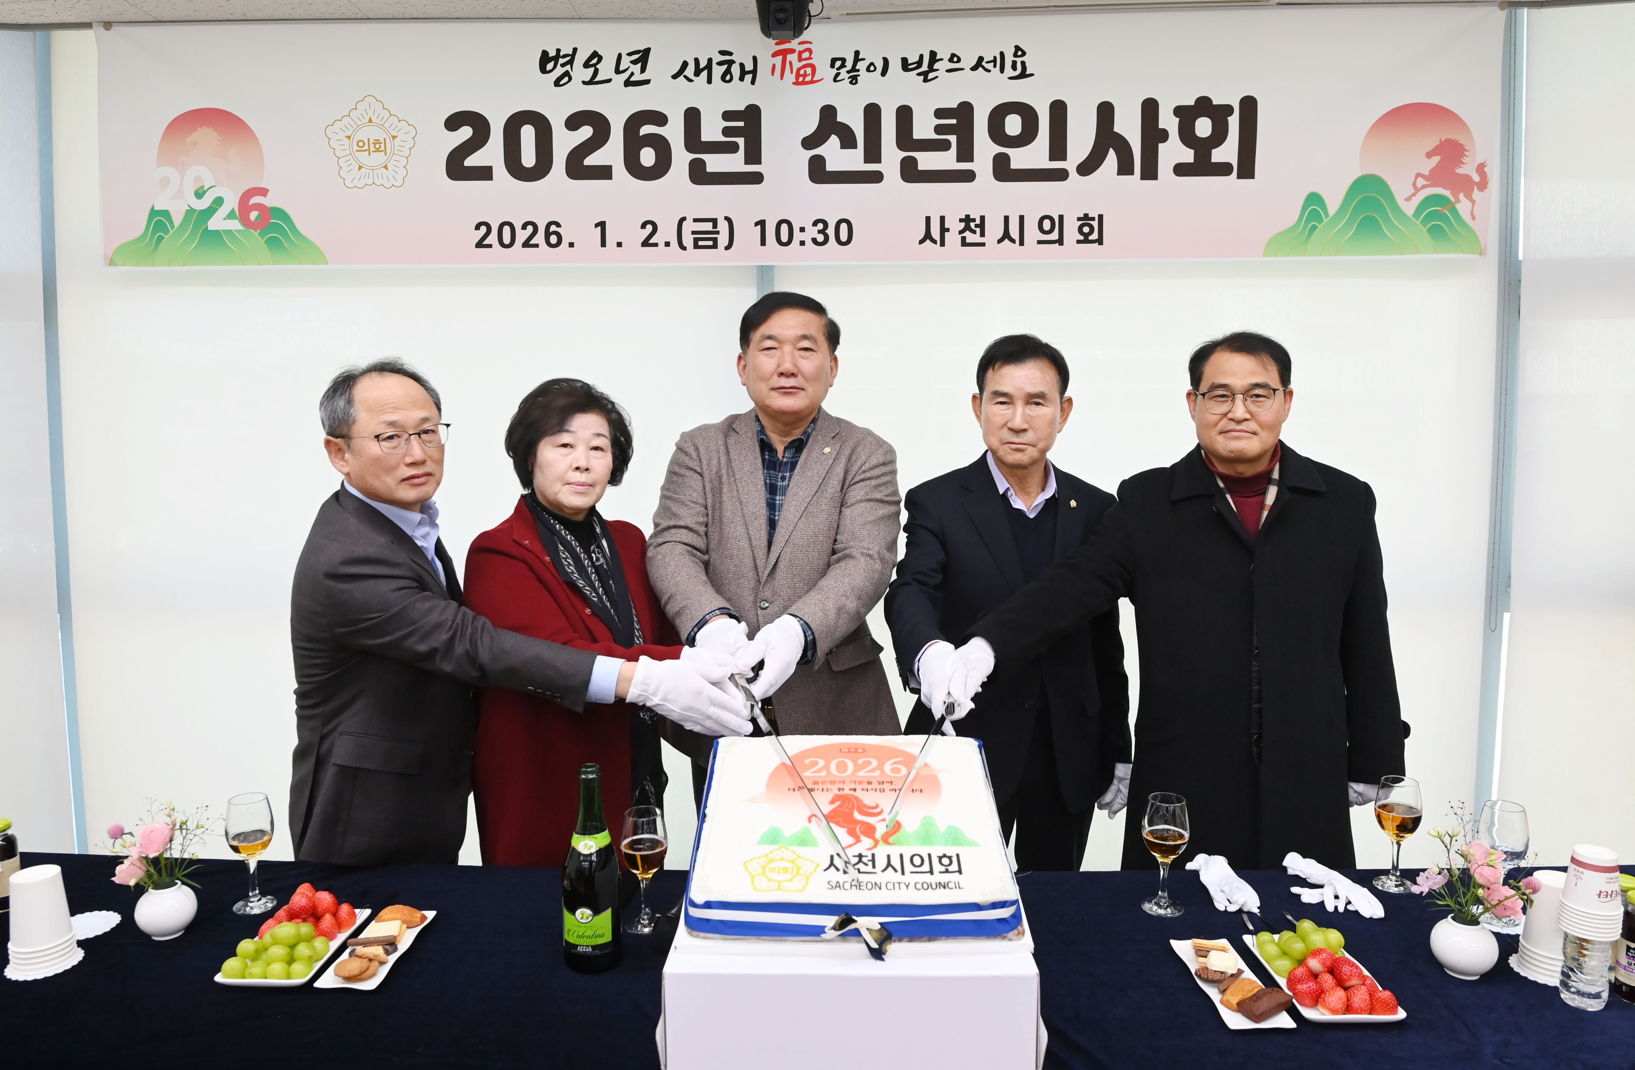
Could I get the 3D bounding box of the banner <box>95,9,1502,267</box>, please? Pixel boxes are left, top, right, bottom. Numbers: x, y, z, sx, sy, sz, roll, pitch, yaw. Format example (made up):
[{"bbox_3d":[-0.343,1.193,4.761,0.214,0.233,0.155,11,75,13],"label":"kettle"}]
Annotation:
[{"bbox_3d":[-0.107,-1.132,2.735,3.980,0.686,0.030,0,5,2],"label":"banner"}]

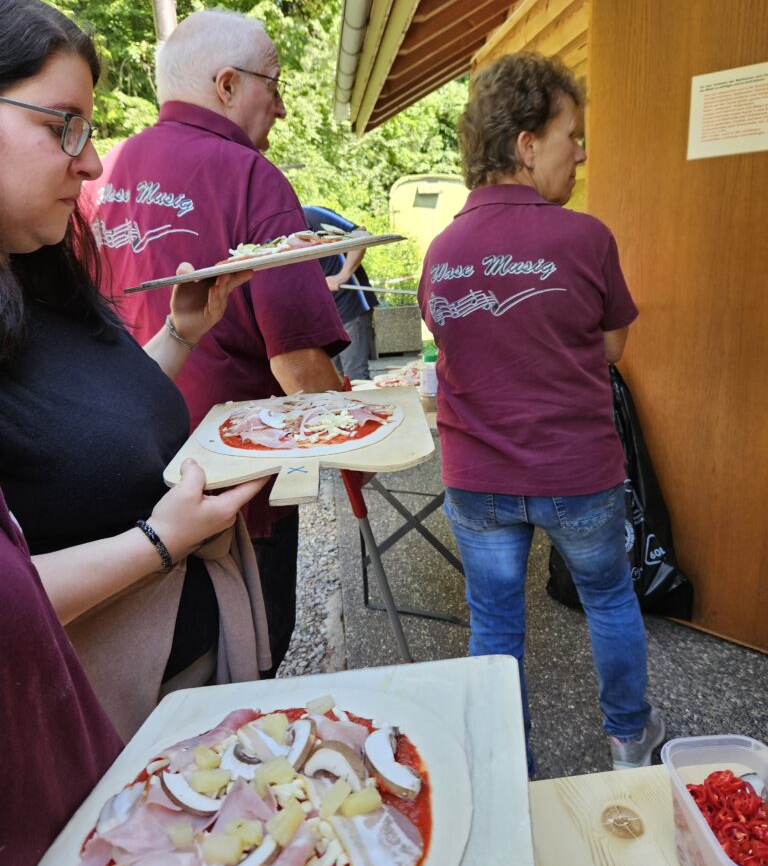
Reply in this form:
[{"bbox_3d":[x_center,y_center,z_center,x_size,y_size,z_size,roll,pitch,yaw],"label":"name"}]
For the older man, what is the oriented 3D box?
[{"bbox_3d":[-0.325,0.090,1.500,0.560,1.750,0.460,7,20,27],"label":"older man"}]

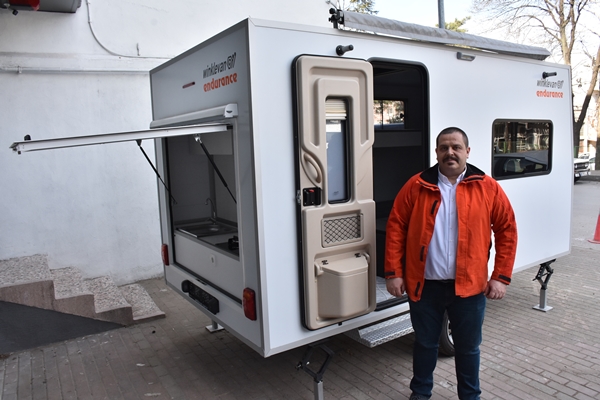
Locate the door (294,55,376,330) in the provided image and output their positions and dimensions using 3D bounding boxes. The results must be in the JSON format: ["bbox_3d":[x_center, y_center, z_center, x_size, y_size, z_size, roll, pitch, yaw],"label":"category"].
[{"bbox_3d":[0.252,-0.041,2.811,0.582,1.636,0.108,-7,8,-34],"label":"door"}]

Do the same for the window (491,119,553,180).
[{"bbox_3d":[2.012,-0.461,4.038,0.979,0.503,0.038,-7,8,-34],"label":"window"}]

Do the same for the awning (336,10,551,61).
[{"bbox_3d":[1.296,-1.249,3.502,2.582,0.109,0.109,-7,8,-34],"label":"awning"}]

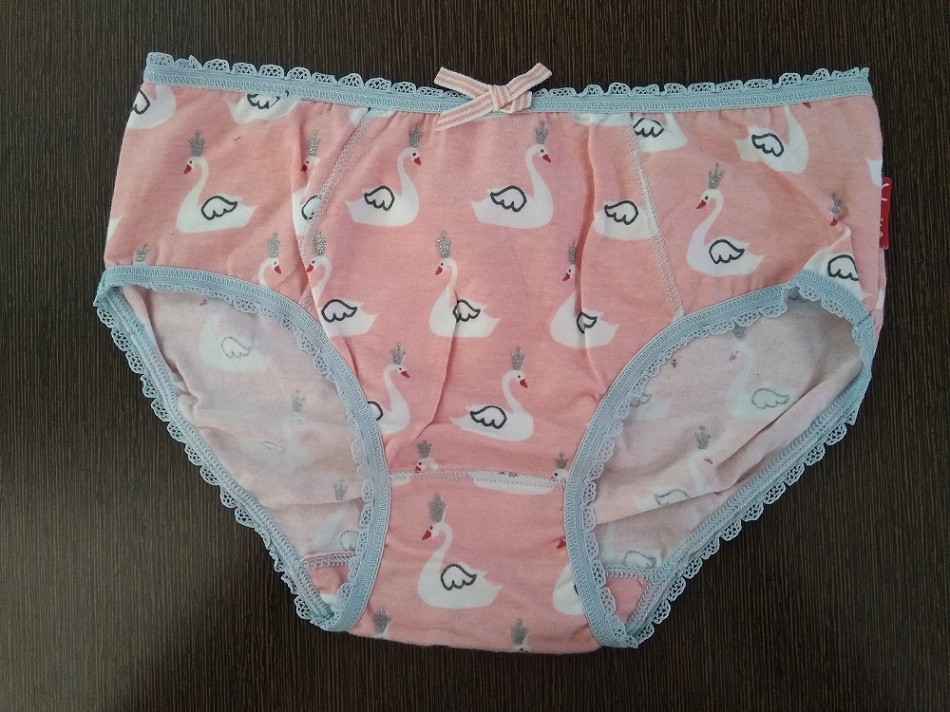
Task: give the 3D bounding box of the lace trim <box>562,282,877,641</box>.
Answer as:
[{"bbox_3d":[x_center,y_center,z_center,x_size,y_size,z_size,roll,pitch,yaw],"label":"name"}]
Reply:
[{"bbox_3d":[0.090,0.032,0.301,0.087,0.010,0.174,44,89,1],"label":"lace trim"}]

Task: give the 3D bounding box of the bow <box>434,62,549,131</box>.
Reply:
[{"bbox_3d":[0.008,-0.105,0.302,0.048,0.009,0.027,0,88,0],"label":"bow"}]

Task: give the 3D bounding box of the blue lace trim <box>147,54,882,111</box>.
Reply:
[{"bbox_3d":[0.014,-0.111,0.305,0.300,0.010,0.022,1,88,0],"label":"blue lace trim"}]

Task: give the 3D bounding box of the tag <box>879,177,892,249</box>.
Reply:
[{"bbox_3d":[0.169,-0.059,0.306,0.009,0.003,0.029,-2,88,0],"label":"tag"}]

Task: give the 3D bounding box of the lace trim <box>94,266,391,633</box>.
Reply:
[{"bbox_3d":[-0.082,0.024,0.301,0.074,0.010,0.177,-36,89,-1],"label":"lace trim"}]

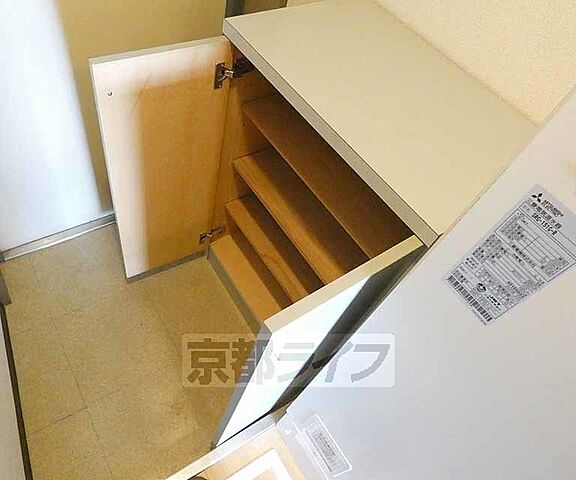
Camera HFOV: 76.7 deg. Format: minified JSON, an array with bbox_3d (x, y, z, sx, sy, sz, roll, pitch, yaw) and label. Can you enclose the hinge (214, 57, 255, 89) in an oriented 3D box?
[{"bbox_3d":[-0.107,-0.349,0.779,0.101,0.057,0.026,-23,63,-30],"label":"hinge"}]

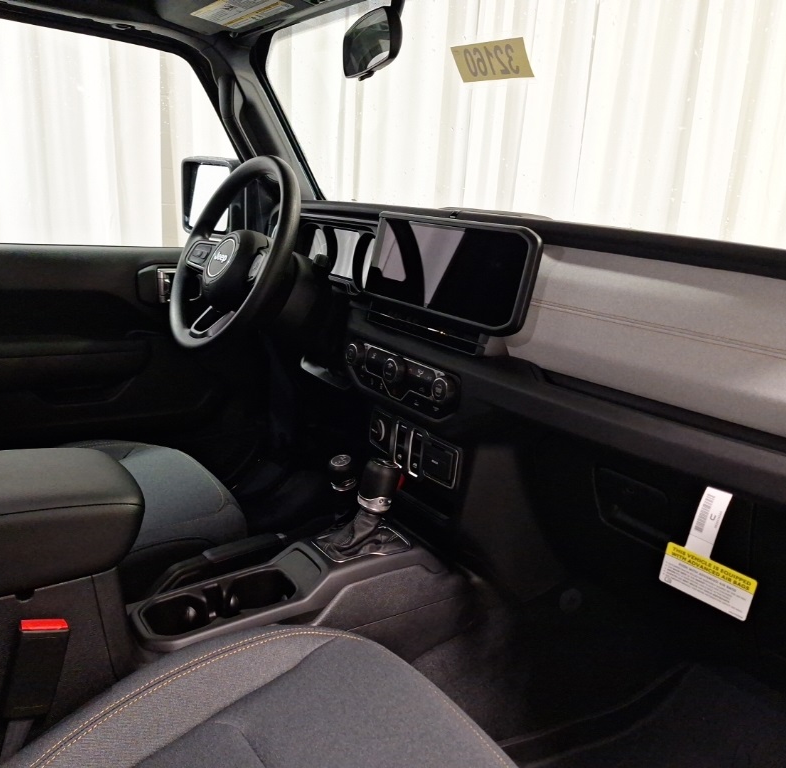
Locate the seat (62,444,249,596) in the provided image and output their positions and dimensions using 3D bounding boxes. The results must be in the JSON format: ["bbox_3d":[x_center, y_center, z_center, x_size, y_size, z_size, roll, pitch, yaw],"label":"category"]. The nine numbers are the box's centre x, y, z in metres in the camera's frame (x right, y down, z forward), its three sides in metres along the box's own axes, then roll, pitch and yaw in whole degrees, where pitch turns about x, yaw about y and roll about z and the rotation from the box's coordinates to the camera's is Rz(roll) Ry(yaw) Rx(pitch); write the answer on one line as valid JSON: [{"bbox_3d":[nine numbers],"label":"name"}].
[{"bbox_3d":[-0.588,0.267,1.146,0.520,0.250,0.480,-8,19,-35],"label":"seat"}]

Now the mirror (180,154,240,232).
[{"bbox_3d":[-0.459,-0.485,1.750,0.200,0.193,0.085,15,20,36],"label":"mirror"}]

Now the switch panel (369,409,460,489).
[{"bbox_3d":[0.028,0.092,1.034,0.030,0.075,0.222,-6,18,-36],"label":"switch panel"}]

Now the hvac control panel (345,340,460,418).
[{"bbox_3d":[0.007,-0.007,0.985,0.042,0.086,0.260,-6,18,-36],"label":"hvac control panel"}]

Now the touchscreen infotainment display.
[{"bbox_3d":[0.079,-0.165,0.982,0.033,0.138,0.345,5,11,-38],"label":"touchscreen infotainment display"}]

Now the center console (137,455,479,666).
[{"bbox_3d":[-0.115,0.245,0.975,0.470,0.235,0.235,-8,19,-35],"label":"center console"}]

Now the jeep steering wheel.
[{"bbox_3d":[-0.273,-0.231,1.223,0.100,0.375,0.375,26,-2,-40],"label":"jeep steering wheel"}]

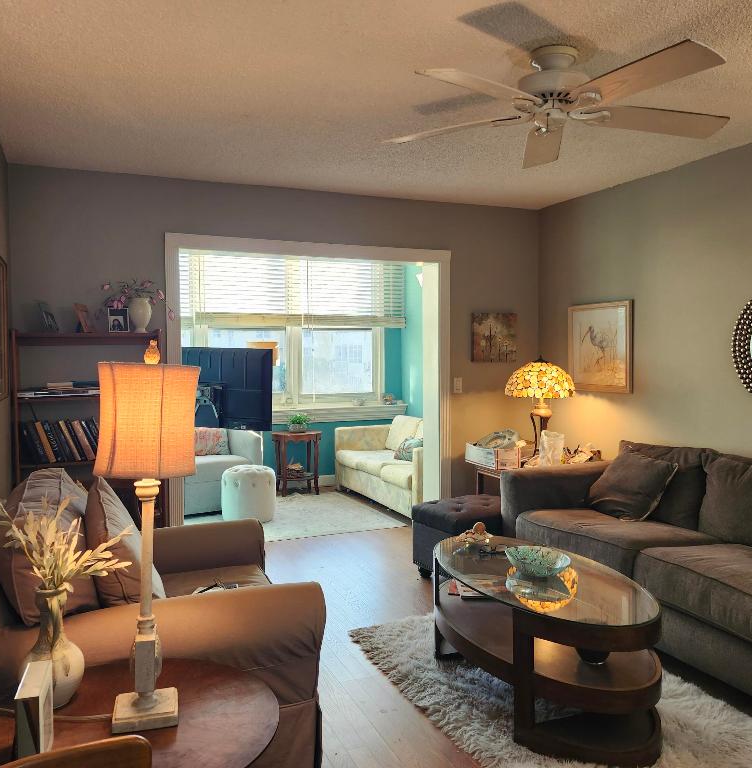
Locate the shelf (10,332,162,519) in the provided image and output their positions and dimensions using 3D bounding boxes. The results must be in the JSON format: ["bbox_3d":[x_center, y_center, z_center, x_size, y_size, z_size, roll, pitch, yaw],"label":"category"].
[{"bbox_3d":[-1.645,0.431,3.969,0.785,1.482,0.280,-2,3,-24],"label":"shelf"}]

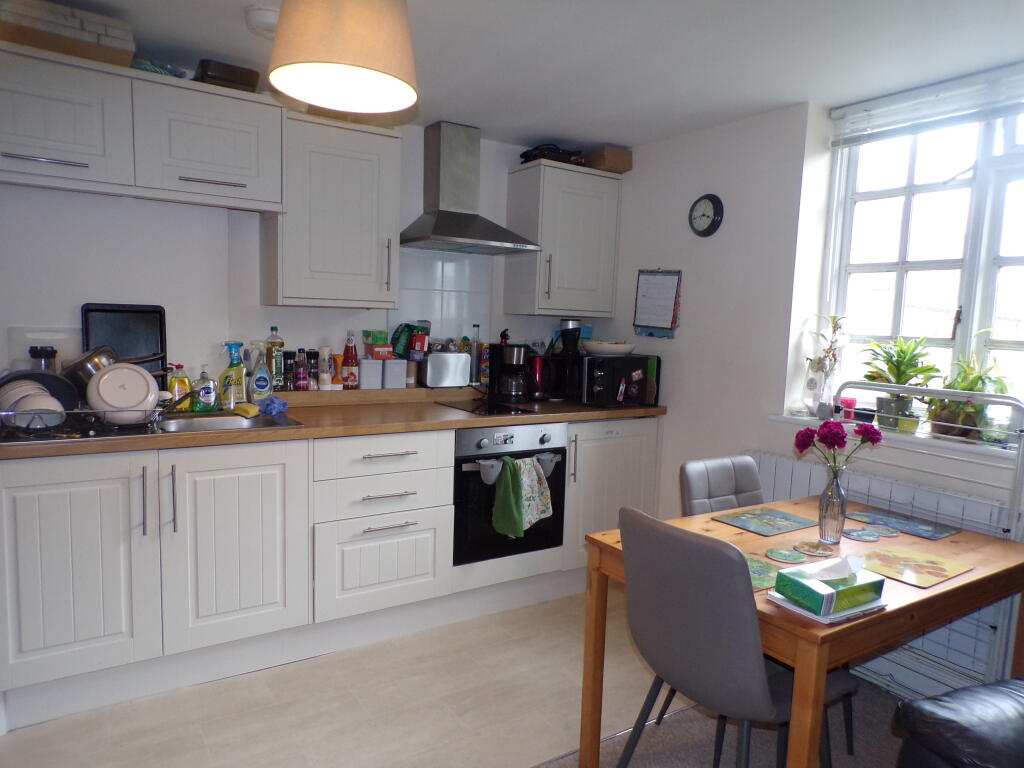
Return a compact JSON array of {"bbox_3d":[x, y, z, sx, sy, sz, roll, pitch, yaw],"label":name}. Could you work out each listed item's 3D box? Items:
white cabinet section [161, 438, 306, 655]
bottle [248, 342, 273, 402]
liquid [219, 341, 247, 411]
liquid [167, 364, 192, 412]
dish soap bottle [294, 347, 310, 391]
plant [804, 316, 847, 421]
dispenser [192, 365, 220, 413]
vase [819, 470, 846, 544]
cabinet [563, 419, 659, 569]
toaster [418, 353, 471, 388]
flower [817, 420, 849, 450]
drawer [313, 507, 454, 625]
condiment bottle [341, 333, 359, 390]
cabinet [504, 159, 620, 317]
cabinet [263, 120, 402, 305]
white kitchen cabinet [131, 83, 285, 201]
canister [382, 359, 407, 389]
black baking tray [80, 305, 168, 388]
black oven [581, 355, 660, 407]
[{"bbox_3d":[-1.124,0.540,2.744,0.501,0.704,0.561,-1,5,-35],"label":"white cabinet section"},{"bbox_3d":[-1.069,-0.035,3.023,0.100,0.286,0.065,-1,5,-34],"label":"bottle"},{"bbox_3d":[-1.148,-0.033,2.916,0.108,0.290,0.065,0,5,-23],"label":"liquid"},{"bbox_3d":[-1.320,0.018,2.818,0.092,0.192,0.058,-1,6,-27],"label":"liquid"},{"bbox_3d":[-0.952,-0.062,3.221,0.068,0.195,0.062,-2,6,-33],"label":"dish soap bottle"},{"bbox_3d":[1.307,-0.072,2.970,0.140,0.432,0.140,-1,5,-34],"label":"plant"},{"bbox_3d":[-1.260,0.019,2.919,0.105,0.191,0.065,-1,5,-34],"label":"dispenser"},{"bbox_3d":[0.894,0.332,1.976,0.077,0.216,0.077,-2,6,-33],"label":"vase"},{"bbox_3d":[0.339,0.506,3.745,0.585,0.710,0.569,-1,5,-34],"label":"cabinet"},{"bbox_3d":[-0.353,-0.075,3.650,0.243,0.171,0.165,-1,5,-34],"label":"toaster"},{"bbox_3d":[0.858,0.138,1.900,0.080,0.077,0.077,3,5,11],"label":"flower"},{"bbox_3d":[-0.644,0.691,3.062,0.605,0.383,0.512,-1,5,-35],"label":"drawer"},{"bbox_3d":[-0.746,-0.106,3.270,0.080,0.261,0.080,0,5,-23],"label":"condiment bottle"},{"bbox_3d":[0.270,-0.755,3.864,0.521,0.771,0.330,-1,5,-34],"label":"cabinet"},{"bbox_3d":[-0.806,-0.727,3.148,0.530,0.771,0.330,-1,5,-34],"label":"cabinet"},{"bbox_3d":[-1.184,-0.883,2.721,0.502,0.360,0.335,-1,5,-34],"label":"white kitchen cabinet"},{"bbox_3d":[-0.583,-0.052,3.414,0.115,0.137,0.118,-2,6,-34],"label":"canister"},{"bbox_3d":[-1.468,-0.095,2.704,0.283,0.410,0.030,-2,0,-34],"label":"black baking tray"},{"bbox_3d":[0.475,-0.026,3.679,0.440,0.250,0.340,-1,6,-26],"label":"black oven"}]

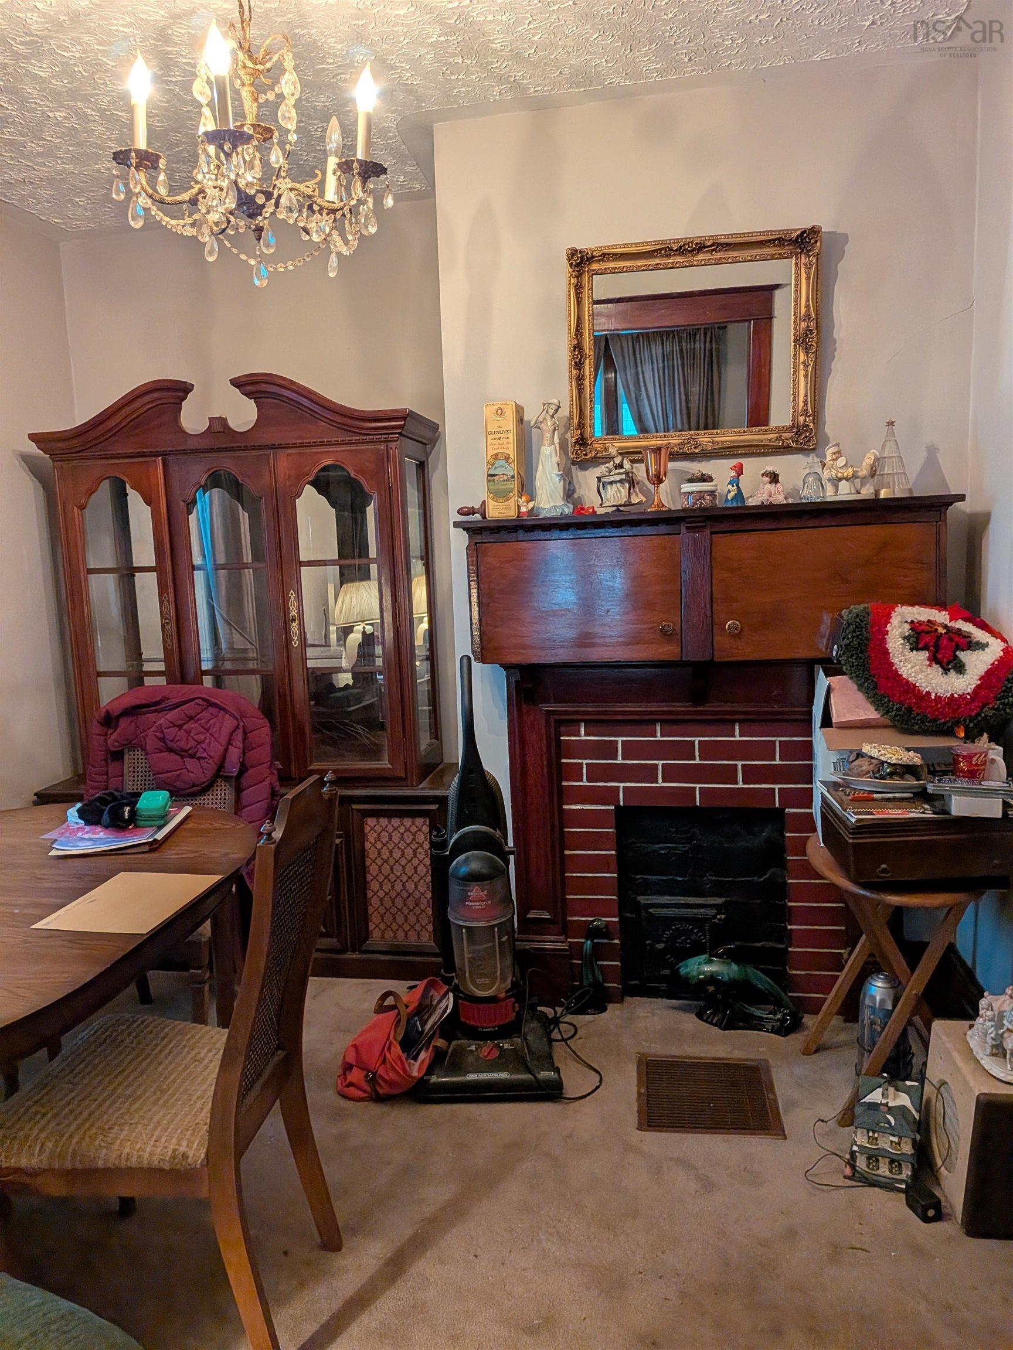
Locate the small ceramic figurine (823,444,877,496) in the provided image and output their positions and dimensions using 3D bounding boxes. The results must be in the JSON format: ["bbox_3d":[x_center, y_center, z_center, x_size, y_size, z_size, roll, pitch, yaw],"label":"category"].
[{"bbox_3d":[0.870,-0.514,2.366,0.129,0.139,0.075,-1,8,9],"label":"small ceramic figurine"}]

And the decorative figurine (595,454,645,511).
[{"bbox_3d":[0.299,-0.503,2.456,0.120,0.149,0.085,1,9,19],"label":"decorative figurine"}]

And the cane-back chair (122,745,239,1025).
[{"bbox_3d":[-0.944,0.560,2.532,0.490,0.955,0.530,-1,8,9],"label":"cane-back chair"}]

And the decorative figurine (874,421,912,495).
[{"bbox_3d":[0.965,-0.539,2.337,0.088,0.188,0.088,-1,8,9],"label":"decorative figurine"}]

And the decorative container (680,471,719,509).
[{"bbox_3d":[0.500,-0.479,2.424,0.094,0.102,0.094,-1,8,9],"label":"decorative container"}]

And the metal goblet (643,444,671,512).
[{"bbox_3d":[0.403,-0.523,2.512,0.080,0.174,0.080,-1,7,11],"label":"metal goblet"}]

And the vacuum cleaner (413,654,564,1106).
[{"bbox_3d":[-0.058,0.503,2.434,0.360,1.075,0.340,-2,7,1],"label":"vacuum cleaner"}]

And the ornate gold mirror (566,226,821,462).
[{"bbox_3d":[0.480,-0.842,2.421,0.620,0.527,0.050,-1,12,9],"label":"ornate gold mirror"}]

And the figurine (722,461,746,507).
[{"bbox_3d":[0.601,-0.501,2.475,0.060,0.124,0.055,-7,9,-36],"label":"figurine"}]

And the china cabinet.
[{"bbox_3d":[-0.848,0.016,3.163,1.390,1.927,0.440,-1,7,8],"label":"china cabinet"}]

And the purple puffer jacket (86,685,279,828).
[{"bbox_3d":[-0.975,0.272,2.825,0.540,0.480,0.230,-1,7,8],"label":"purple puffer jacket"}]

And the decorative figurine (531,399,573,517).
[{"bbox_3d":[0.126,-0.590,2.559,0.117,0.318,0.090,-2,7,5],"label":"decorative figurine"}]

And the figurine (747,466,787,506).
[{"bbox_3d":[0.669,-0.485,2.401,0.088,0.102,0.085,3,10,33],"label":"figurine"}]

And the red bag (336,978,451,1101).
[{"bbox_3d":[-0.295,0.944,2.459,0.260,0.215,0.220,0,7,20],"label":"red bag"}]

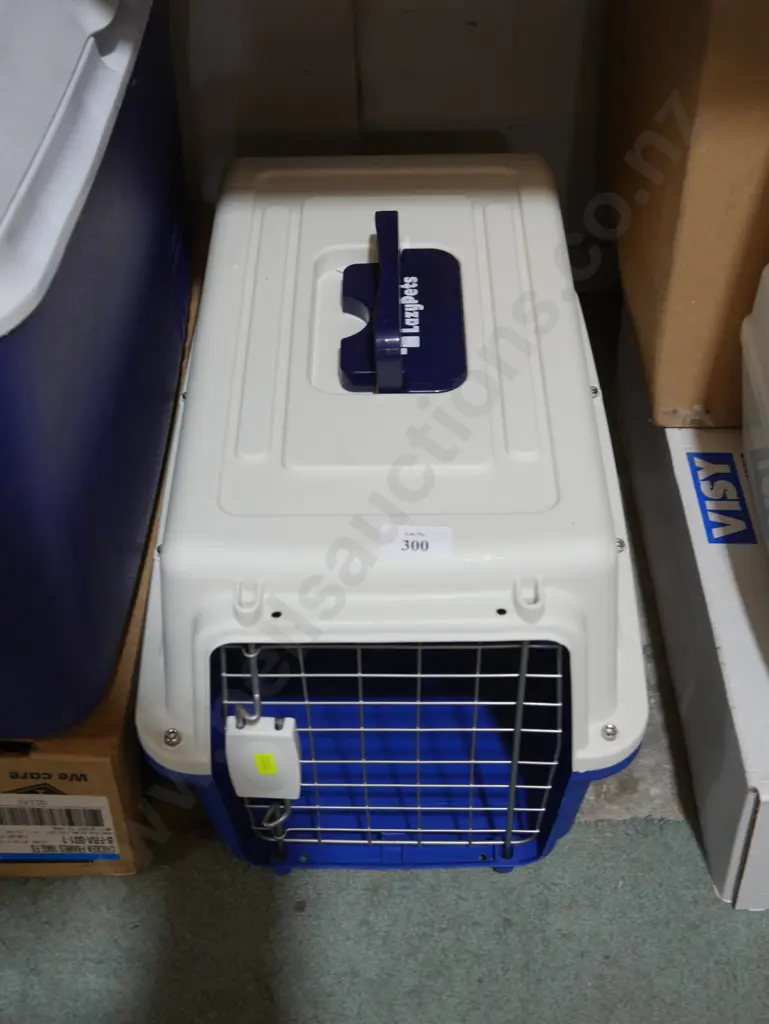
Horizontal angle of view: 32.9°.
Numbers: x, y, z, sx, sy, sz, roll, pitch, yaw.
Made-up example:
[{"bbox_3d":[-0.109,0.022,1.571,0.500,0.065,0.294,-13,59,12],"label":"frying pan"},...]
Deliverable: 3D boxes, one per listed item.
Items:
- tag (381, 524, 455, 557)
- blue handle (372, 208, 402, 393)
[{"bbox_3d":[0.018,0.016,0.706,0.038,0.002,0.021,0,54,0],"label":"tag"},{"bbox_3d":[0.003,-0.141,0.859,0.017,0.041,0.148,0,44,1],"label":"blue handle"}]

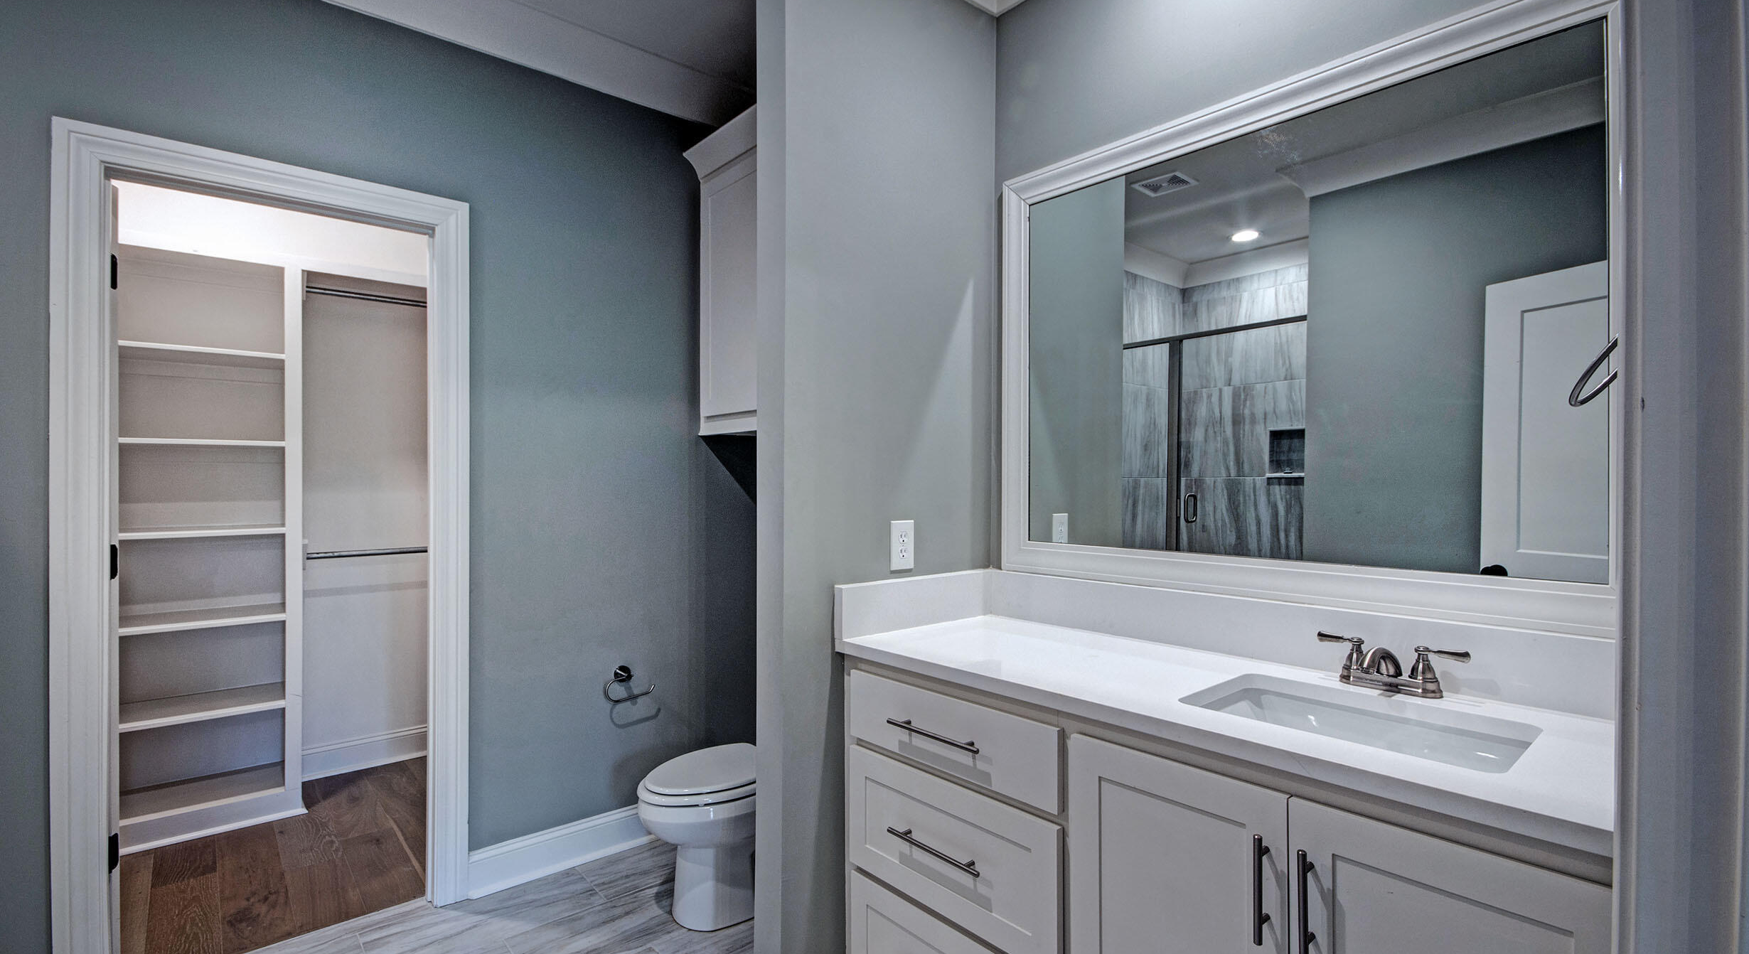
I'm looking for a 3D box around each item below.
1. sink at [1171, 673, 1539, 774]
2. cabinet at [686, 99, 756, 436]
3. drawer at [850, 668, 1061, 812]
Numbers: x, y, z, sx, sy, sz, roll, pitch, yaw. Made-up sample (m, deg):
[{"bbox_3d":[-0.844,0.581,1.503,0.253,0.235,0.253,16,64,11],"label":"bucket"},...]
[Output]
[{"bbox_3d":[0.758,0.455,1.166,0.280,0.150,0.450,0,0,-43],"label":"sink"},{"bbox_3d":[-0.242,-0.690,2.480,0.330,1.065,1.040,0,0,-41],"label":"cabinet"},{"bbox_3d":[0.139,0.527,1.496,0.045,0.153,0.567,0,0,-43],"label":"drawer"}]

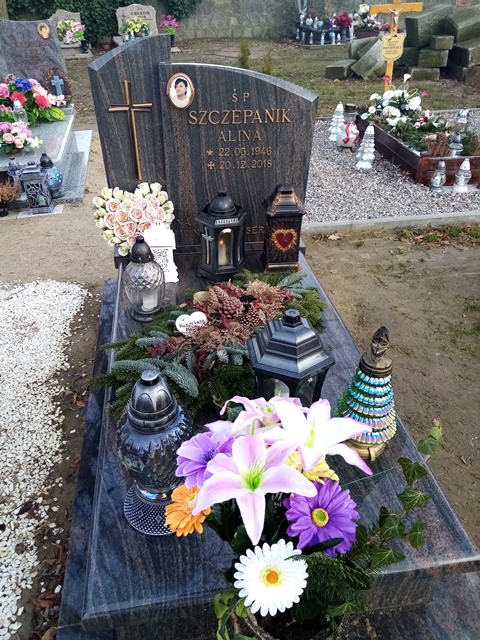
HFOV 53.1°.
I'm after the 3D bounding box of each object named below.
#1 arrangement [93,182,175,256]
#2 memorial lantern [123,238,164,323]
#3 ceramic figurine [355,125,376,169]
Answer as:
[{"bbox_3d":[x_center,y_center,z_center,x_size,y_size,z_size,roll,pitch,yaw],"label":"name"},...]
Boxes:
[{"bbox_3d":[-0.439,-0.404,1.990,0.335,0.340,0.120,-3,22,-5],"label":"arrangement"},{"bbox_3d":[-0.337,-0.153,1.685,0.143,0.290,0.143,-6,33,-11],"label":"memorial lantern"},{"bbox_3d":[0.971,-1.327,3.654,0.145,0.303,0.145,-5,35,-8],"label":"ceramic figurine"}]

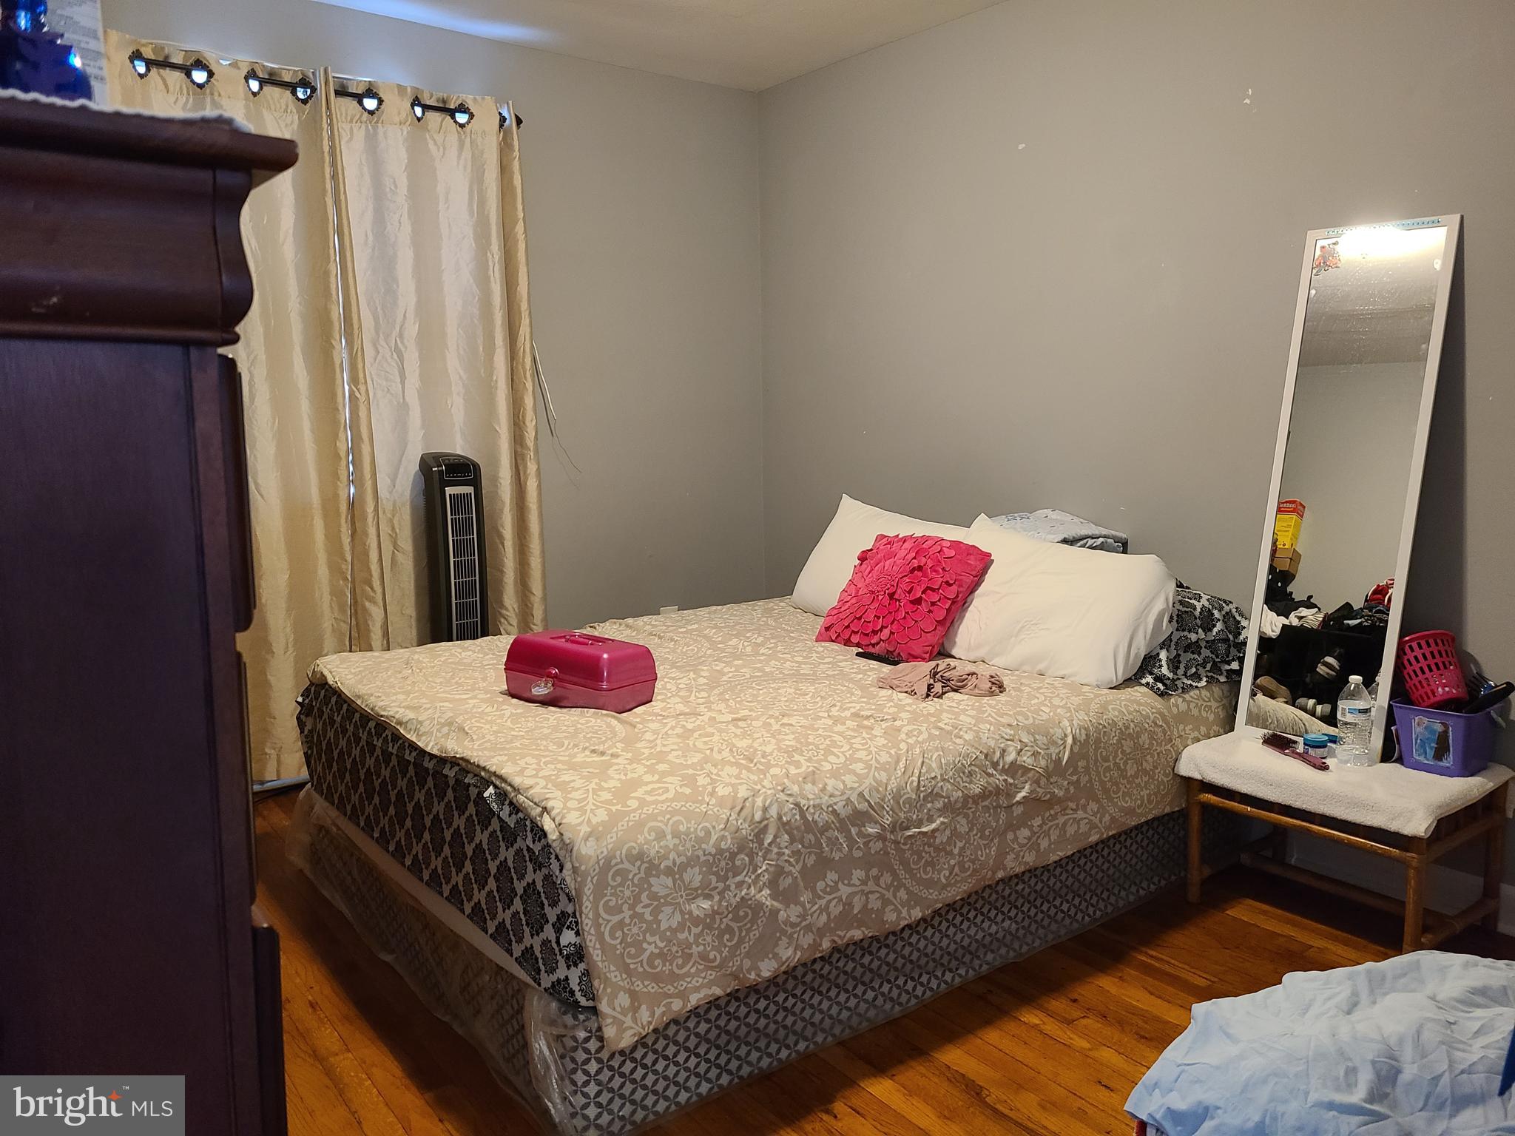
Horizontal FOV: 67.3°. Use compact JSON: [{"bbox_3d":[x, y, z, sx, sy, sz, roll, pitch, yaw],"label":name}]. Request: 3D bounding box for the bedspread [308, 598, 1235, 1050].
[{"bbox_3d":[0.047,0.424,2.960,1.970,0.385,1.540,-6,9,-37],"label":"bedspread"}]

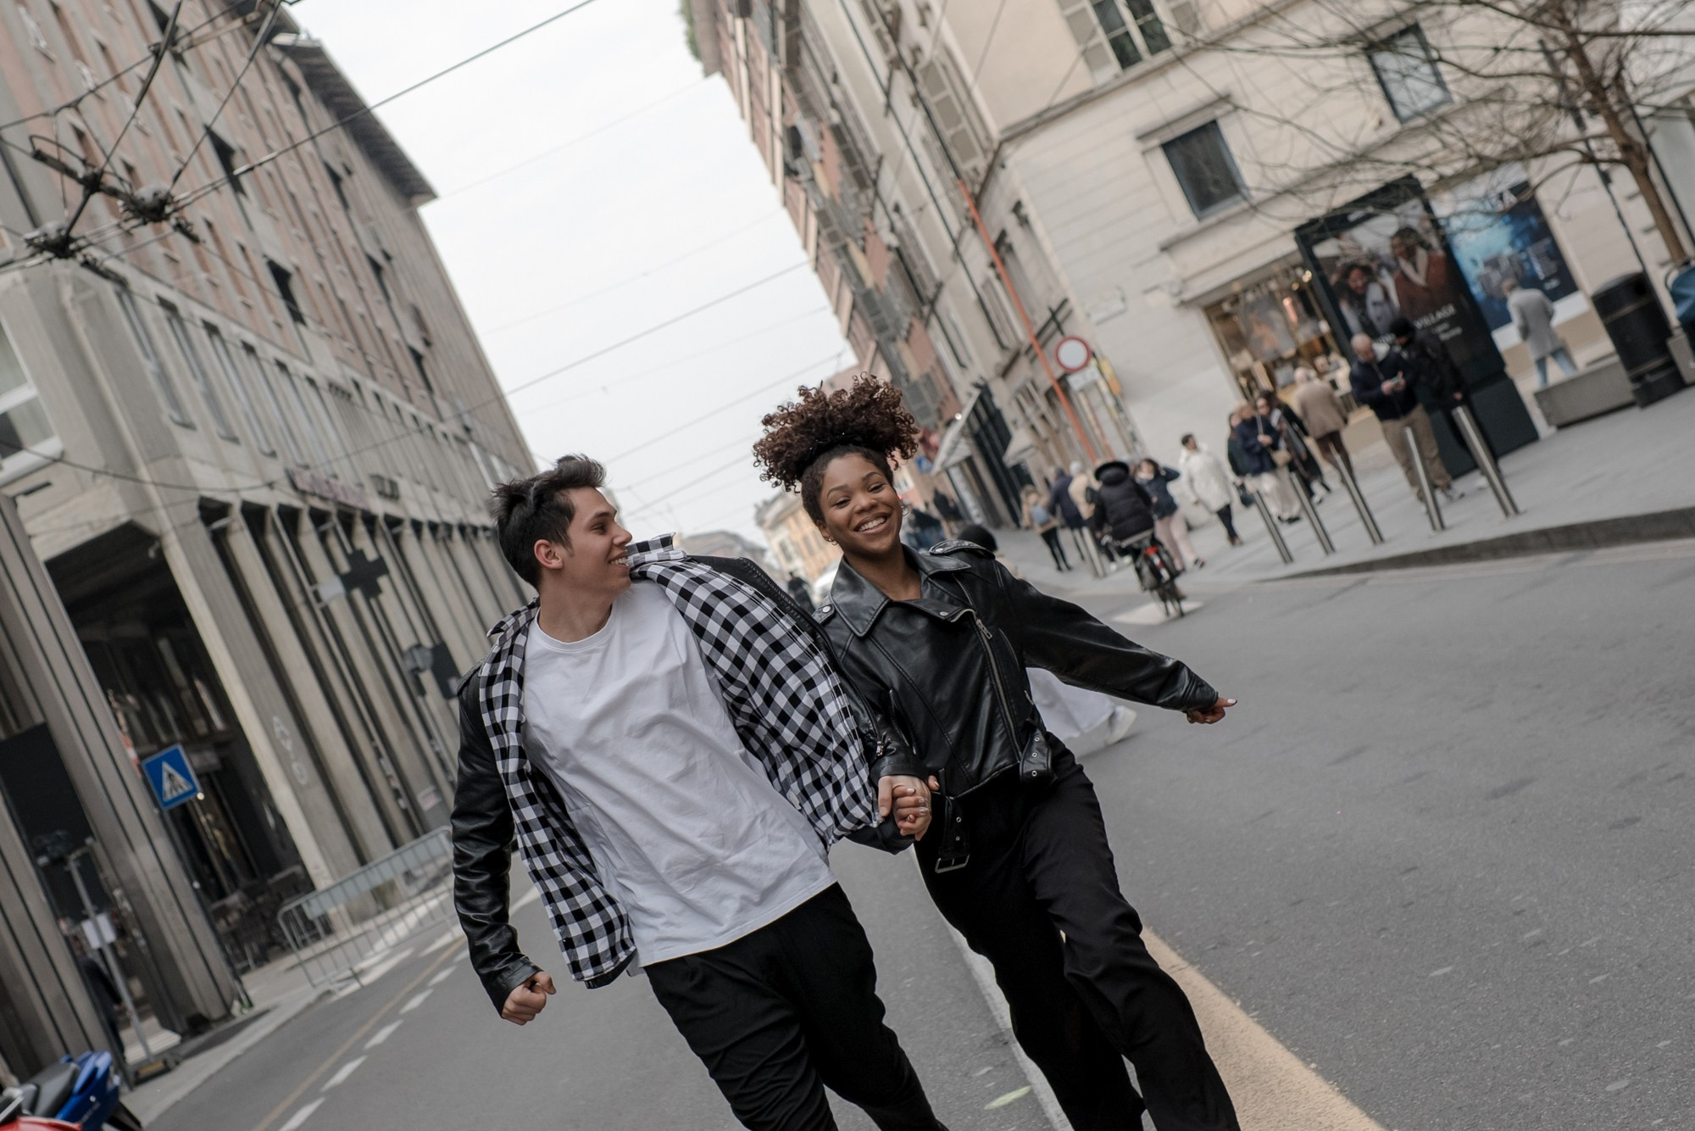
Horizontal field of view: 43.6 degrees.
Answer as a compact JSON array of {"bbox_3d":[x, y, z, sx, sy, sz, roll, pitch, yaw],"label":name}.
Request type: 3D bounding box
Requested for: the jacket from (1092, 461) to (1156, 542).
[{"bbox_3d":[2.754,-0.629,21.500,0.630,0.800,0.500,-25,-1,-9],"label":"jacket"}]

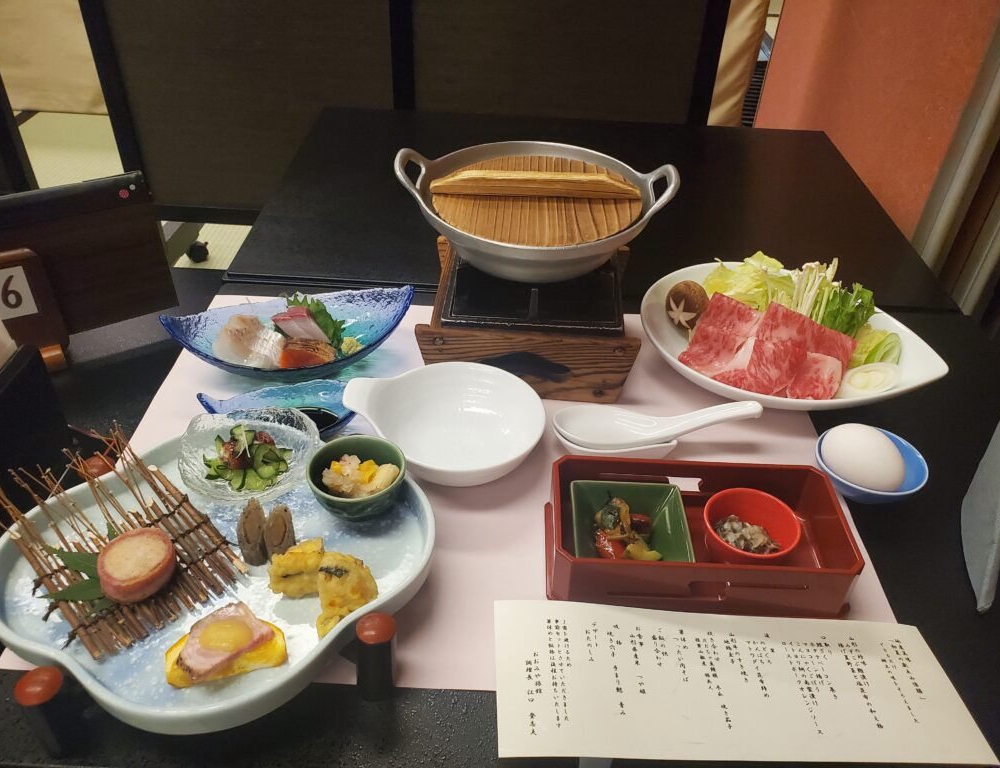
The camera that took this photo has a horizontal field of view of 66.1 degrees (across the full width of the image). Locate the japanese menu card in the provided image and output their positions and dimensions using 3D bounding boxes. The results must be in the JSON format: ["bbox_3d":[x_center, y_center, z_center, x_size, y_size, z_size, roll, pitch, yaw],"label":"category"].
[{"bbox_3d":[0.125,0.164,0.426,0.256,0.004,0.090,3,39,0],"label":"japanese menu card"}]

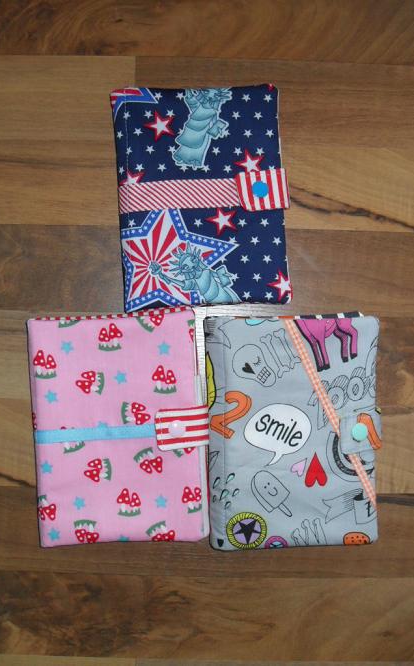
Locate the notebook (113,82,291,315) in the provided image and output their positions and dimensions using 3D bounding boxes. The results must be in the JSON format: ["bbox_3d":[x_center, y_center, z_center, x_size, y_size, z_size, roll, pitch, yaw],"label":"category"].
[{"bbox_3d":[-0.003,-0.097,0.495,0.123,0.021,0.158,-3,90,0],"label":"notebook"}]

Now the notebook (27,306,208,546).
[{"bbox_3d":[-0.063,0.069,0.495,0.123,0.021,0.166,-3,90,0],"label":"notebook"}]

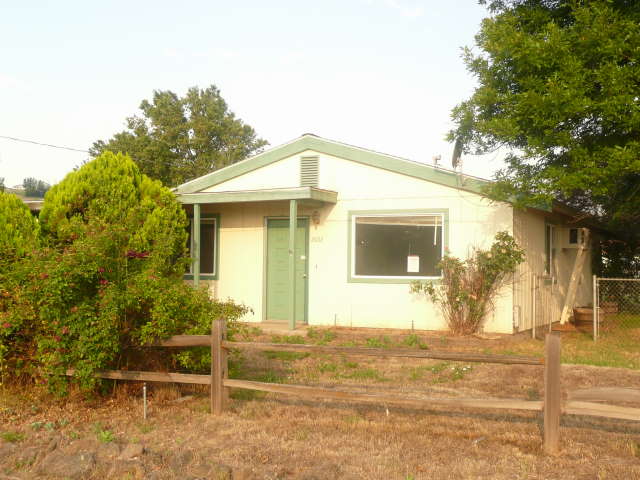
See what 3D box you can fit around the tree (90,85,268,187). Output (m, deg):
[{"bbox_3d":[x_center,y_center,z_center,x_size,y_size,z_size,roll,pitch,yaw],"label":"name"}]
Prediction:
[{"bbox_3d":[-6.653,-2.279,36.099,8.700,9.525,8.500,-1,-3,27],"label":"tree"}]

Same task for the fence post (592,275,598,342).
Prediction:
[{"bbox_3d":[5.056,1.262,14.600,0.063,1.220,0.063,-1,-3,27],"label":"fence post"}]

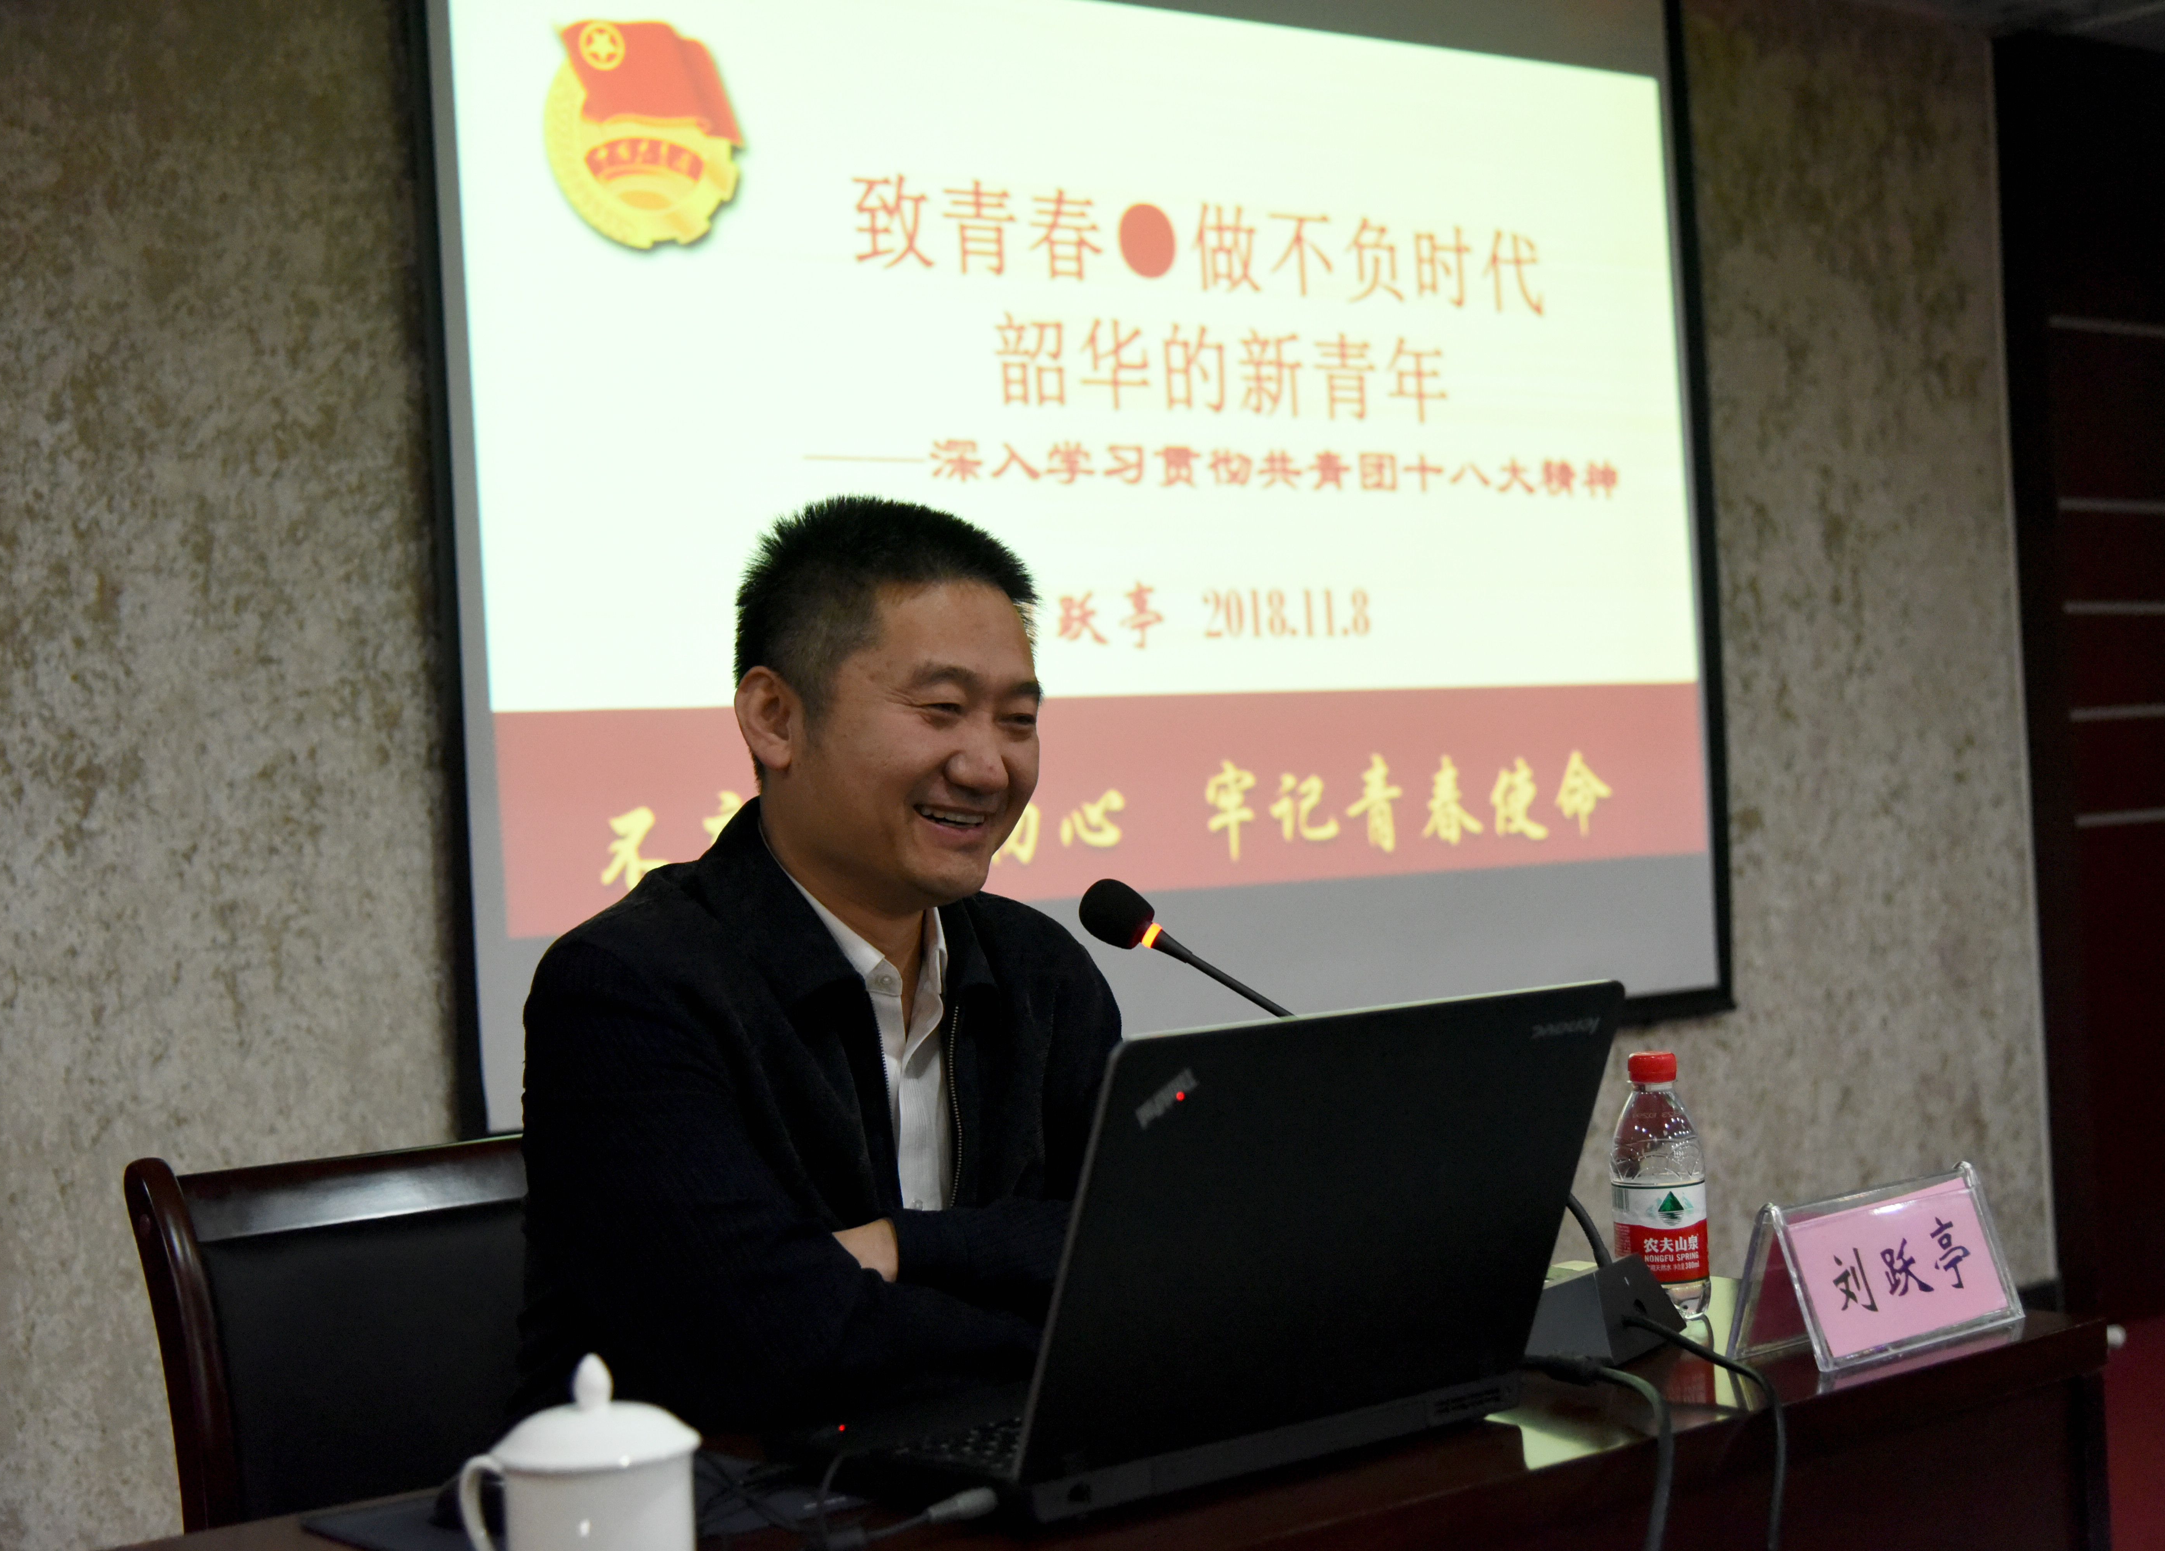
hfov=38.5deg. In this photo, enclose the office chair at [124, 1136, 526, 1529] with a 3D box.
[{"bbox_3d":[-0.229,0.687,2.132,0.580,0.895,0.600,-2,-1,-41],"label":"office chair"}]

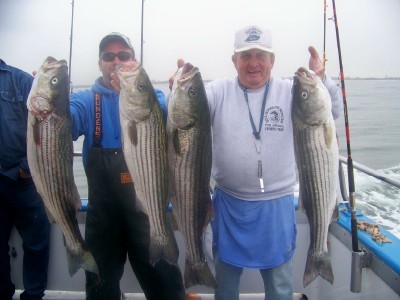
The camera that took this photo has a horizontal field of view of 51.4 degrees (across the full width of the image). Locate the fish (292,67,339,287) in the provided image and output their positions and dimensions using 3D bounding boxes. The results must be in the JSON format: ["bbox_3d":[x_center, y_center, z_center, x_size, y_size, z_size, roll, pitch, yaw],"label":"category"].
[{"bbox_3d":[0.434,0.101,1.550,0.169,0.799,0.120,1,8,16],"label":"fish"}]

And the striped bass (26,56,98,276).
[{"bbox_3d":[-0.529,0.066,1.550,0.195,0.806,0.120,-11,8,-16],"label":"striped bass"}]

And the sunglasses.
[{"bbox_3d":[-0.393,-0.438,1.960,0.147,0.050,0.145,1,3,-5],"label":"sunglasses"}]

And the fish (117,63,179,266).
[{"bbox_3d":[-0.196,0.057,1.600,0.175,0.773,0.120,-12,8,-16],"label":"fish"}]

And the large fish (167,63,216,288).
[{"bbox_3d":[-0.032,0.096,1.520,0.159,0.808,0.120,-5,8,-16],"label":"large fish"}]

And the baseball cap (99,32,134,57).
[{"bbox_3d":[-0.394,-0.487,1.950,0.175,0.130,0.265,1,3,-5],"label":"baseball cap"}]

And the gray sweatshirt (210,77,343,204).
[{"bbox_3d":[0.265,-0.057,1.820,0.610,0.570,0.430,-1,9,5],"label":"gray sweatshirt"}]

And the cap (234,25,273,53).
[{"bbox_3d":[0.241,-0.483,1.840,0.175,0.127,0.265,0,9,7],"label":"cap"}]

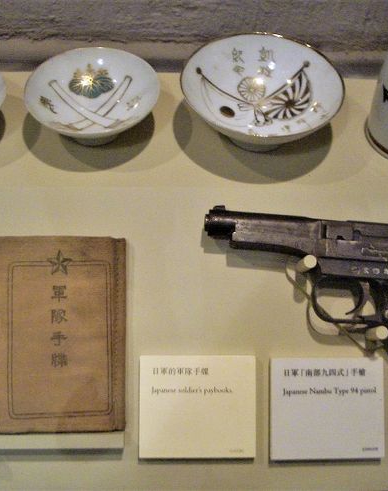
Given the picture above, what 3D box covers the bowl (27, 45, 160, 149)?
[{"bbox_3d":[-0.074,-0.103,0.495,0.098,0.038,0.098,0,52,-1],"label":"bowl"}]

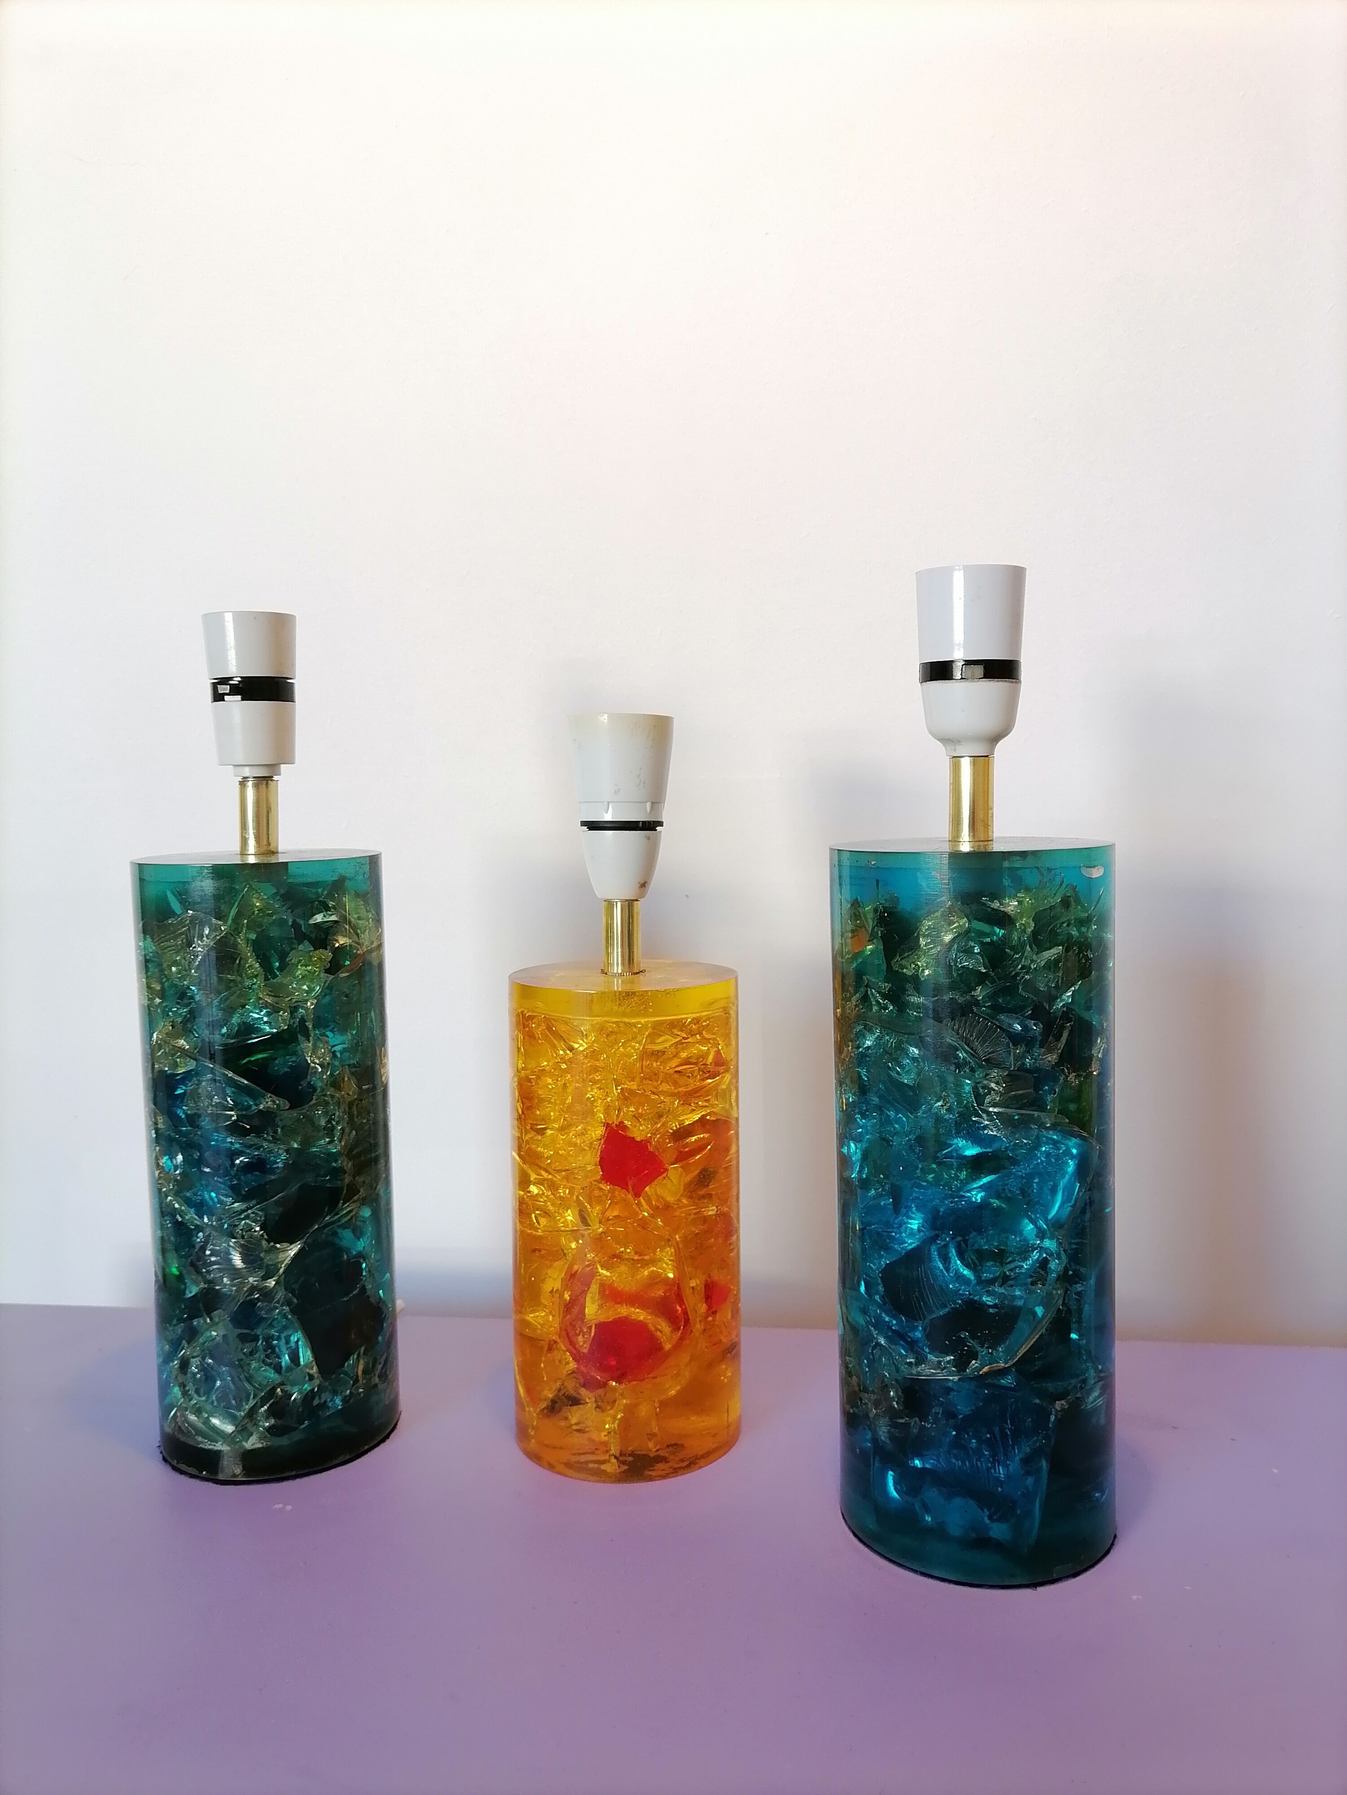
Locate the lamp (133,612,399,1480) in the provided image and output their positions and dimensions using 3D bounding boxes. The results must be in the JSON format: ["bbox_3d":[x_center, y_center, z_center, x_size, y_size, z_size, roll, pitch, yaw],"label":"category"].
[{"bbox_3d":[-0.174,0.058,0.576,0.102,0.349,0.102,-2,5,-17],"label":"lamp"}]

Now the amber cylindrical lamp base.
[{"bbox_3d":[-0.020,0.131,0.577,0.097,0.198,0.097,-1,5,0],"label":"amber cylindrical lamp base"}]

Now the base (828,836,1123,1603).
[{"bbox_3d":[0.114,0.107,0.503,0.102,0.254,0.102,0,5,13],"label":"base"}]

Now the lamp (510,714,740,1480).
[{"bbox_3d":[-0.021,0.077,0.573,0.097,0.306,0.097,-1,5,-2],"label":"lamp"}]

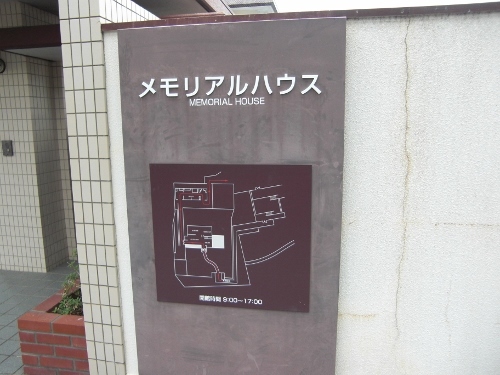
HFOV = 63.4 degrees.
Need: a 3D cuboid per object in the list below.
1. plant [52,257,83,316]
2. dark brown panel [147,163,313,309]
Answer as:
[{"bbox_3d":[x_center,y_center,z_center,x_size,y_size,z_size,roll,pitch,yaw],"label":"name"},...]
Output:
[{"bbox_3d":[-1.099,0.601,2.538,0.260,0.310,0.290,1,10,10],"label":"plant"},{"bbox_3d":[-0.091,0.218,1.759,0.700,0.640,0.020,1,10,10],"label":"dark brown panel"}]

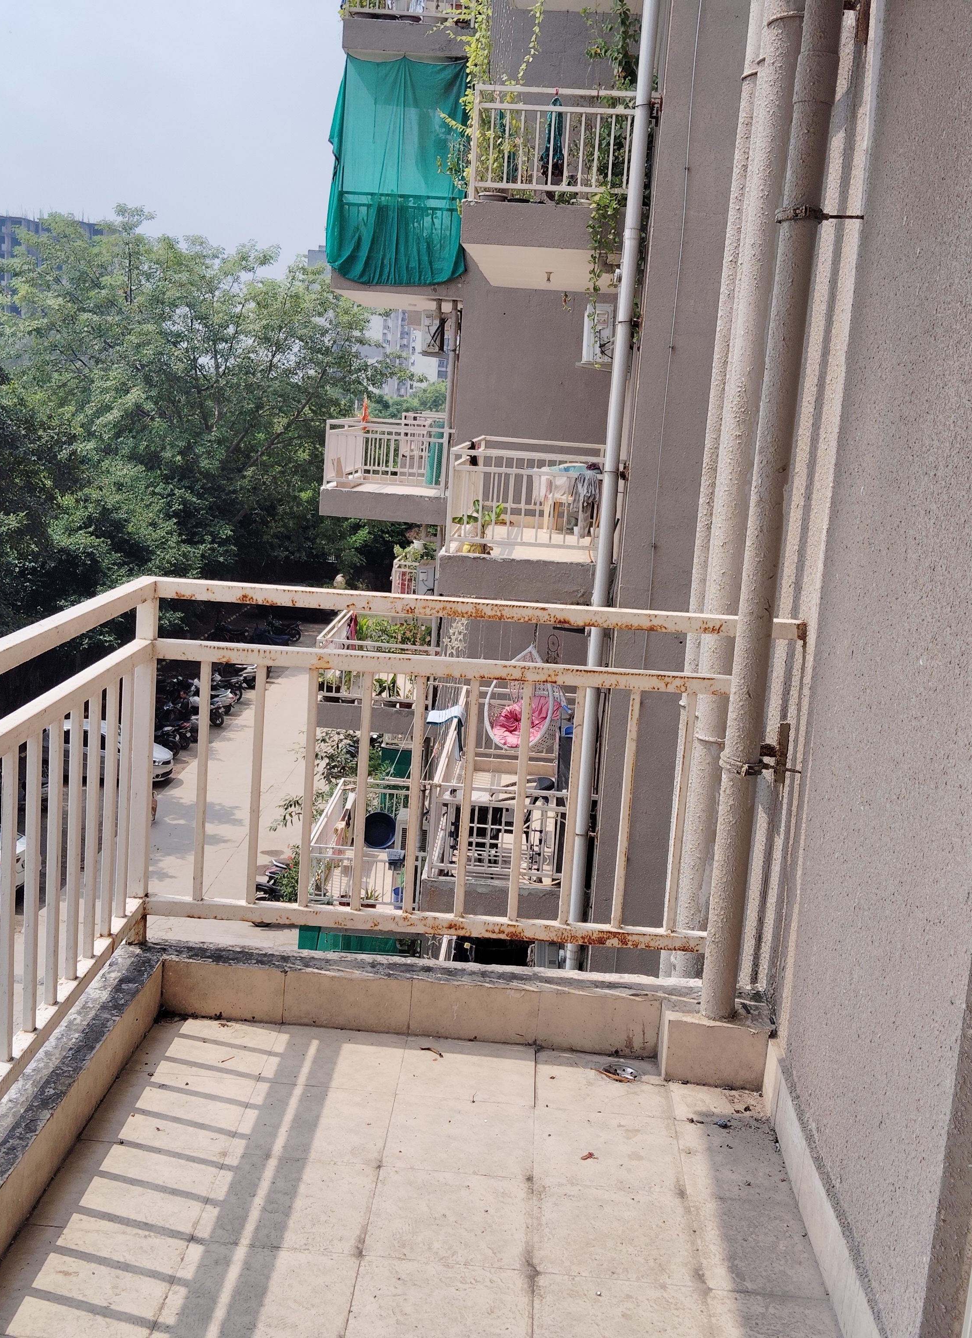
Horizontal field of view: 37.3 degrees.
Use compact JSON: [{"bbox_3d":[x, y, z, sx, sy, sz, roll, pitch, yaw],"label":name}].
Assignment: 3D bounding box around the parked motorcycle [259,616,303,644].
[{"bbox_3d":[-8.638,-1.756,60.667,1.950,1.100,0.720,4,10,2],"label":"parked motorcycle"}]

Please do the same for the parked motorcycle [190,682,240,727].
[{"bbox_3d":[-8.673,1.127,45.312,1.850,1.100,0.700,4,10,2],"label":"parked motorcycle"}]

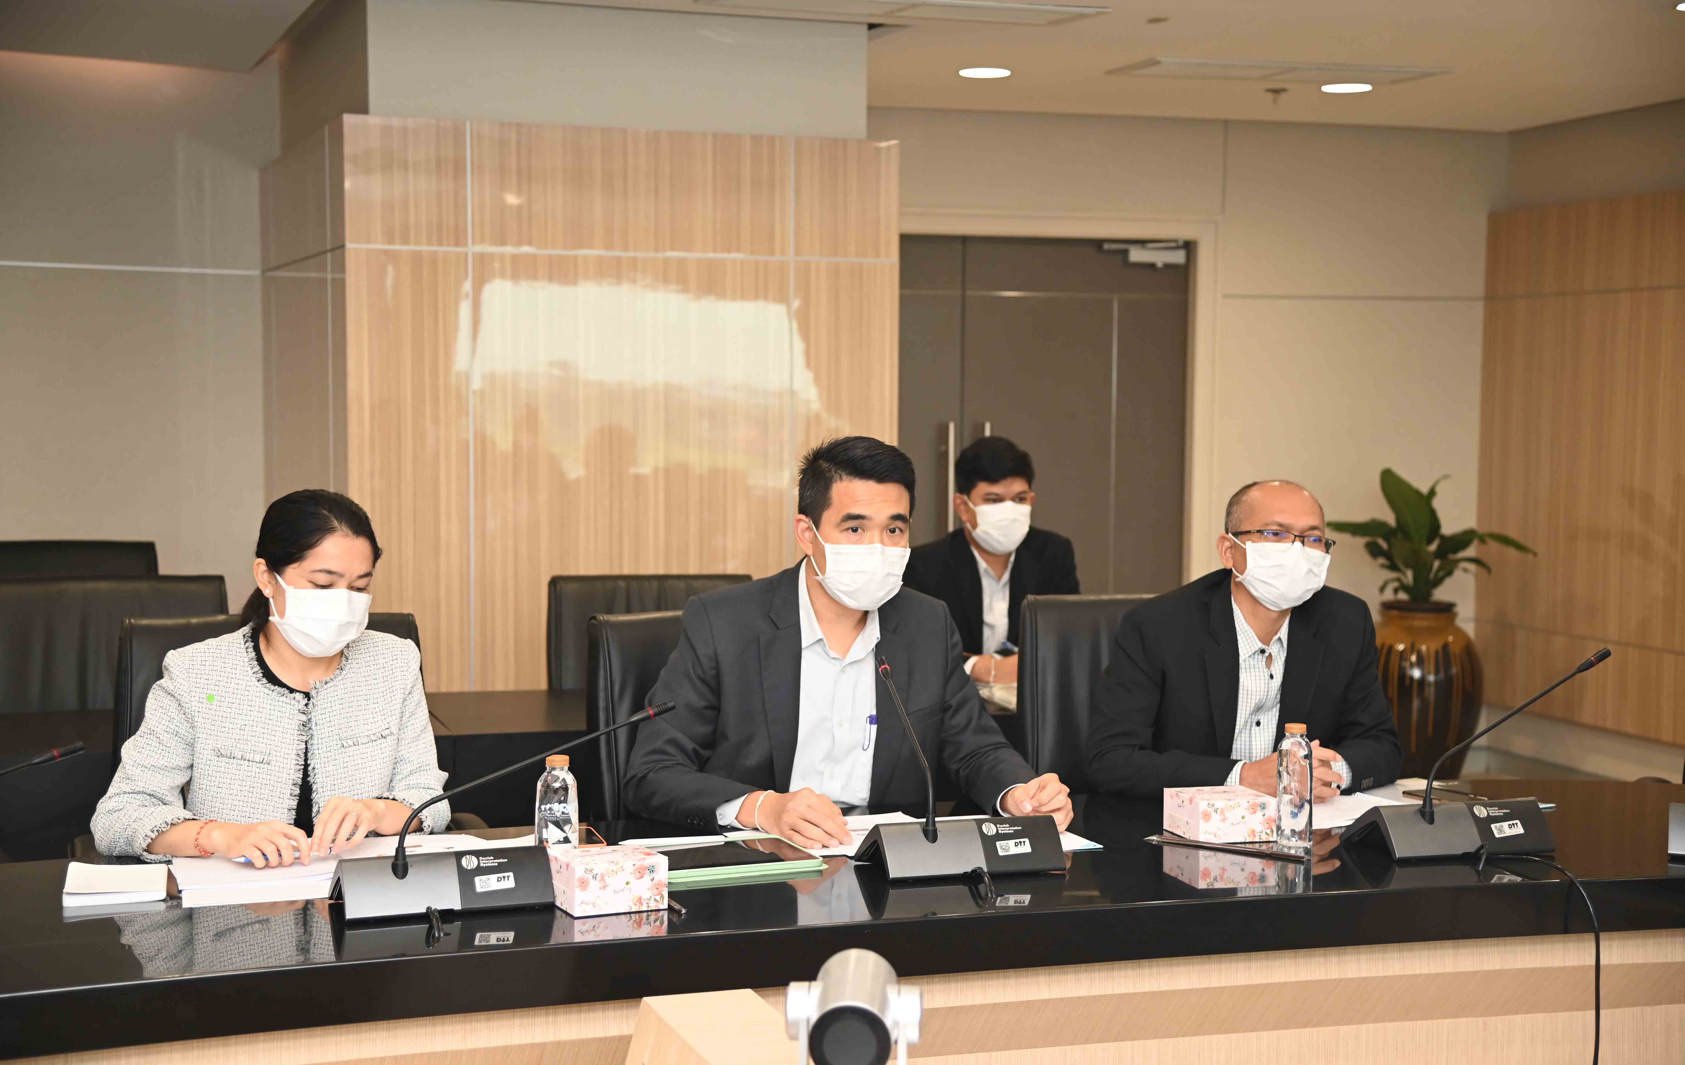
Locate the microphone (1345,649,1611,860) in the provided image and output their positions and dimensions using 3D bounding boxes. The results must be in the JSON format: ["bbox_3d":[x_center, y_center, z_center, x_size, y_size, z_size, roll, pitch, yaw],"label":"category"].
[{"bbox_3d":[0.959,0.316,3.444,0.408,0.282,0.159,-1,4,-16],"label":"microphone"}]

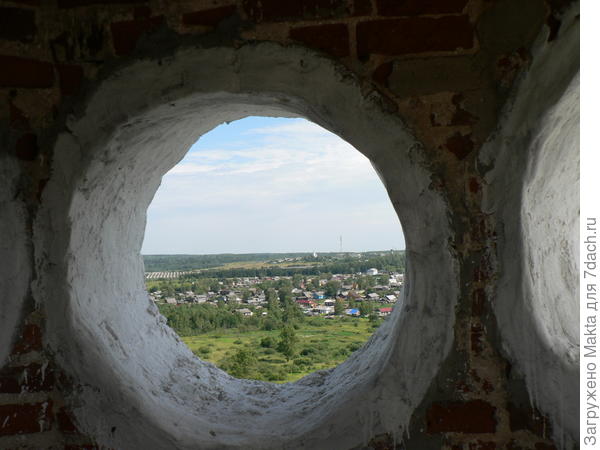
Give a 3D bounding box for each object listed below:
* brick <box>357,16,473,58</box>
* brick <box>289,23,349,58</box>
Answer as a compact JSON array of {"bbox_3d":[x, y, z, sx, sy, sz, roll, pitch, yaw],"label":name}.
[{"bbox_3d":[0.268,-0.422,1.460,0.255,0.073,0.120,-1,-3,9],"label":"brick"},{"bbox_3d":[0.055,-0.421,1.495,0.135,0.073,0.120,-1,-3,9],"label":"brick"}]

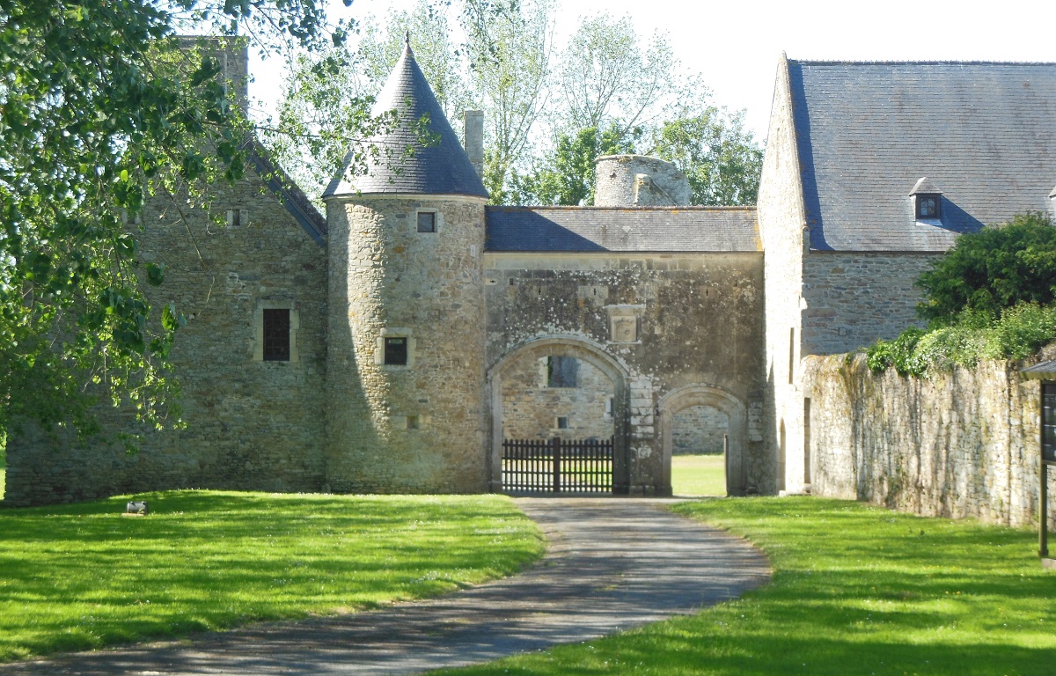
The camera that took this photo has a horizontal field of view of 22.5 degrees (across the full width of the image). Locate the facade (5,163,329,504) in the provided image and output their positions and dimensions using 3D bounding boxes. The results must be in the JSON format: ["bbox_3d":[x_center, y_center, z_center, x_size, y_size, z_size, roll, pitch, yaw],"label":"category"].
[{"bbox_3d":[-8.701,-0.365,64.344,7.720,8.768,1.000,0,-2,-7],"label":"facade"}]

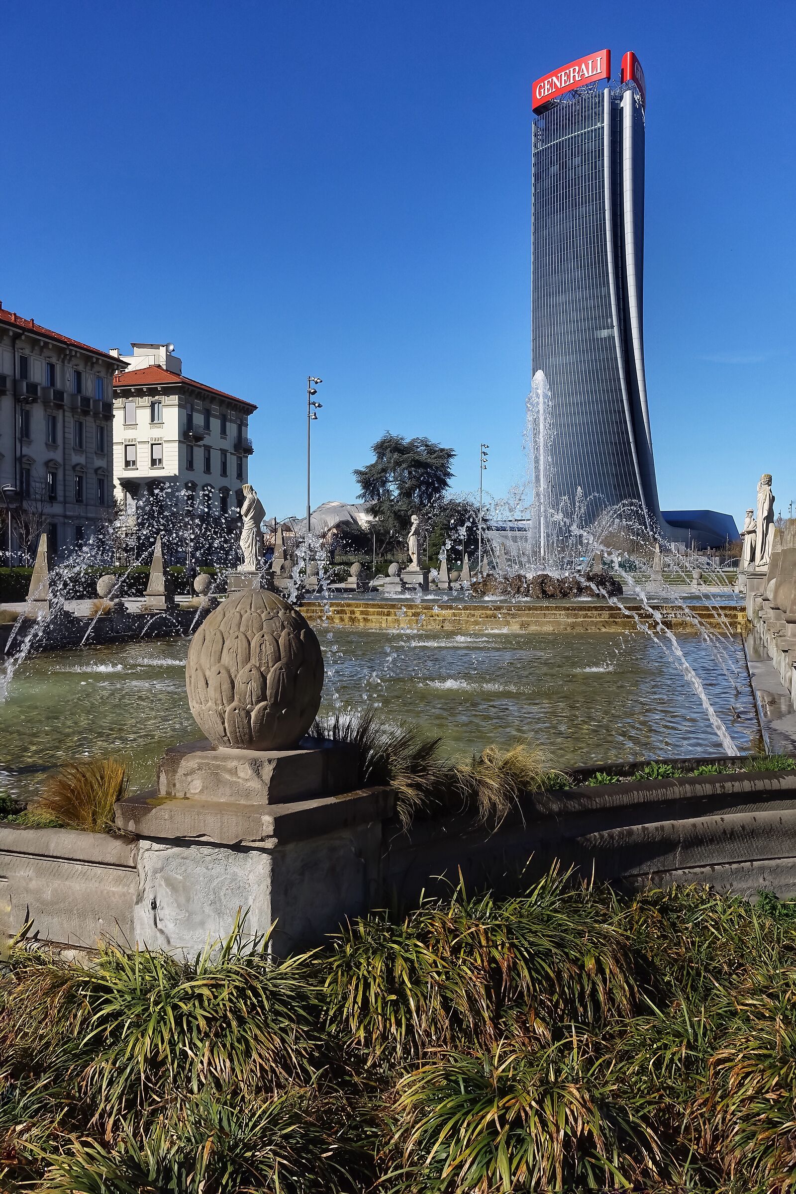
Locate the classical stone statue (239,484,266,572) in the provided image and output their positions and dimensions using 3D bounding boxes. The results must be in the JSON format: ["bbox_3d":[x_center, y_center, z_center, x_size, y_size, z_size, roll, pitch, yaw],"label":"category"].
[{"bbox_3d":[-4.445,-2.094,32.200,0.750,2.650,0.750,-1,2,-21],"label":"classical stone statue"}]

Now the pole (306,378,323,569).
[{"bbox_3d":[-4.673,-6.386,59.531,0.850,12.000,0.500,0,2,12],"label":"pole"}]

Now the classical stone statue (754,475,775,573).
[{"bbox_3d":[10.035,-2.026,29.000,0.550,2.650,0.580,2,3,44],"label":"classical stone statue"}]

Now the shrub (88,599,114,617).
[{"bbox_3d":[-7.410,0.280,26.500,0.650,0.460,0.620,0,2,0],"label":"shrub"}]

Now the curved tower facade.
[{"bbox_3d":[76.300,-107.383,408.808,46.000,192.000,42.000,1,2,30],"label":"curved tower facade"}]

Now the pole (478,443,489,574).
[{"bbox_3d":[7.629,-7.448,93.097,0.800,12.000,0.500,0,2,12],"label":"pole"}]

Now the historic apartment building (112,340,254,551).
[{"bbox_3d":[-23.800,-13.497,105.626,14.000,23.400,17.000,1,2,17],"label":"historic apartment building"}]

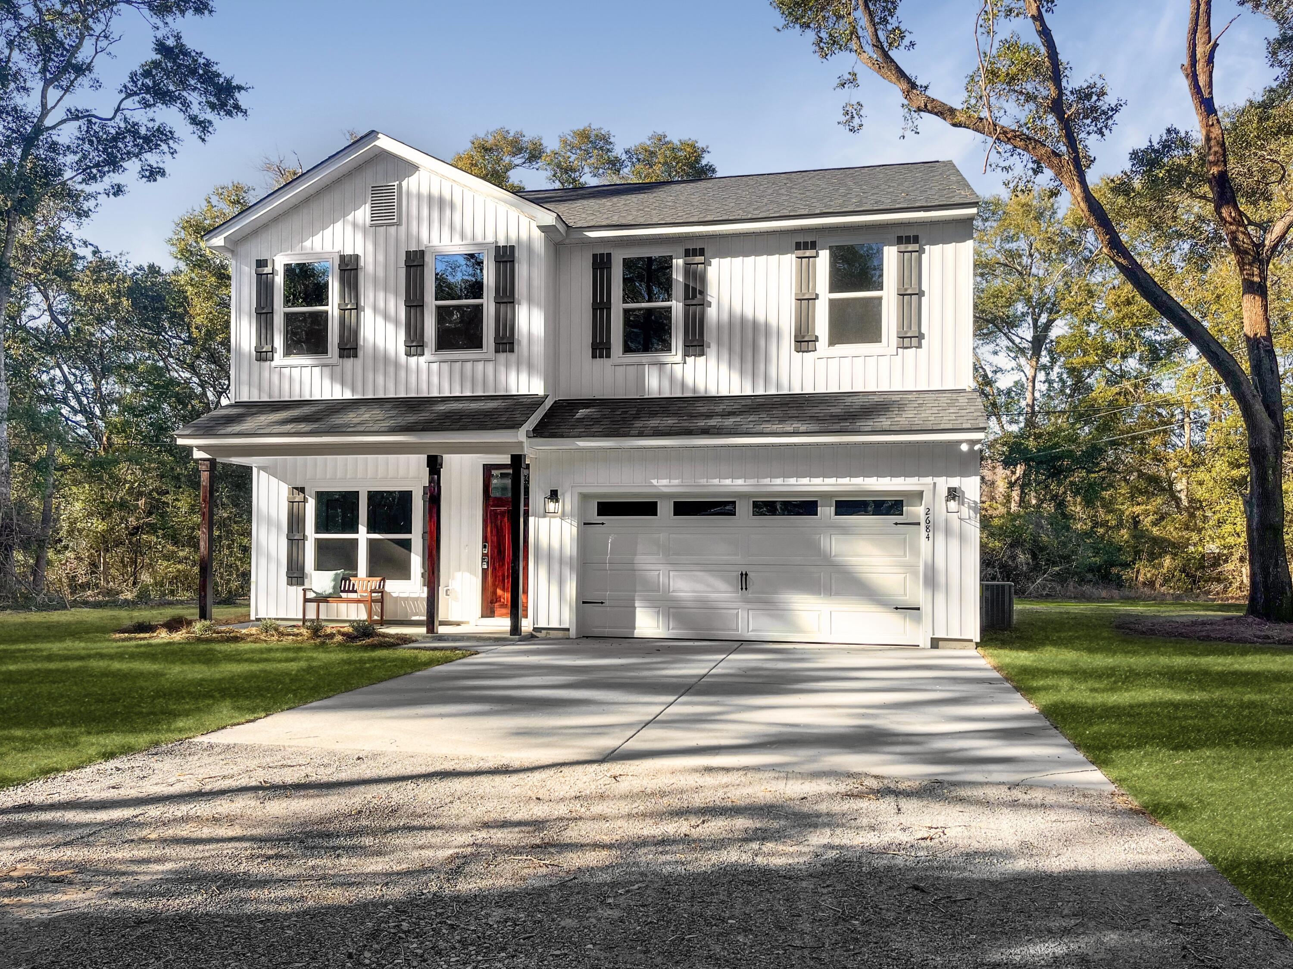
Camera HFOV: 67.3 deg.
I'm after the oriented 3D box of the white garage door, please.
[{"bbox_3d":[1.442,1.196,14.064,4.880,2.155,0.080,0,-2,12],"label":"white garage door"}]

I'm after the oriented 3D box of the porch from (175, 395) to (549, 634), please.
[{"bbox_3d":[-4.248,0.436,14.829,5.525,3.581,1.865,0,-2,12],"label":"porch"}]

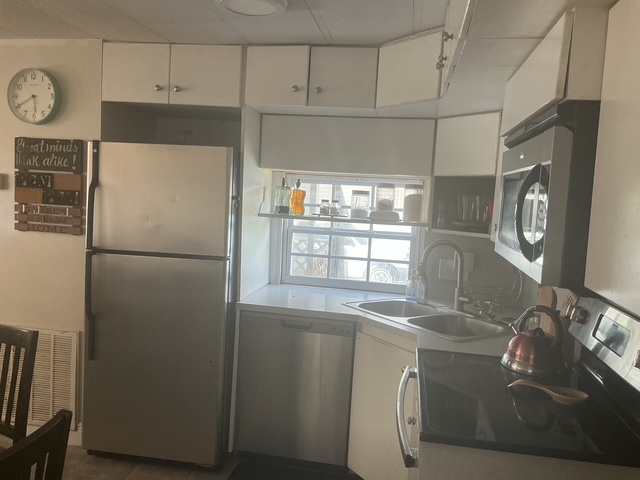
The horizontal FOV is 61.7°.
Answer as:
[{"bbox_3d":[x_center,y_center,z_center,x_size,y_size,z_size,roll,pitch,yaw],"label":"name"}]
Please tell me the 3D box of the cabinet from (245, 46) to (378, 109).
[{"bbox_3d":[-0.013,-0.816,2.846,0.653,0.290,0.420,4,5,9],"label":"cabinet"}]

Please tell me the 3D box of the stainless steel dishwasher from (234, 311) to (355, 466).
[{"bbox_3d":[-0.092,0.768,3.057,0.598,0.797,0.600,4,5,9],"label":"stainless steel dishwasher"}]

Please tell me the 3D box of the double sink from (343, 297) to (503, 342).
[{"bbox_3d":[0.540,0.475,2.748,0.545,0.180,0.833,0,6,-36],"label":"double sink"}]

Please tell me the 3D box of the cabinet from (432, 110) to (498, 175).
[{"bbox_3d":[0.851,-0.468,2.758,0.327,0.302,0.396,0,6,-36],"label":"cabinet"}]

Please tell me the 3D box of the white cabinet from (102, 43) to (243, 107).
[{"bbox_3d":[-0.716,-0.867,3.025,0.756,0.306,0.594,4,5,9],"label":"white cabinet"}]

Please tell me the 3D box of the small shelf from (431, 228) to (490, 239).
[{"bbox_3d":[0.819,-0.032,2.780,0.297,0.024,0.396,0,6,-36],"label":"small shelf"}]

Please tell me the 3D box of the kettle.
[{"bbox_3d":[0.765,0.348,1.911,0.213,0.223,0.218,-1,6,-39],"label":"kettle"}]

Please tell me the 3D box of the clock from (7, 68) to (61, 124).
[{"bbox_3d":[-1.515,-0.757,2.853,0.287,0.287,0.050,4,5,9],"label":"clock"}]

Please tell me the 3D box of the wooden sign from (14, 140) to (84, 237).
[{"bbox_3d":[-1.459,-0.289,2.892,0.395,0.503,0.025,4,5,9],"label":"wooden sign"}]

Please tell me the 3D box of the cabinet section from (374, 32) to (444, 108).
[{"bbox_3d":[0.513,-0.747,2.455,0.300,0.285,0.415,-1,7,-34],"label":"cabinet section"}]

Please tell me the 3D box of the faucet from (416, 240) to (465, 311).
[{"bbox_3d":[0.663,0.196,2.834,0.245,0.385,0.075,2,5,-13],"label":"faucet"}]

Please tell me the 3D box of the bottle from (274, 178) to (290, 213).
[{"bbox_3d":[-0.212,-0.258,3.117,0.084,0.210,0.069,4,5,9],"label":"bottle"}]

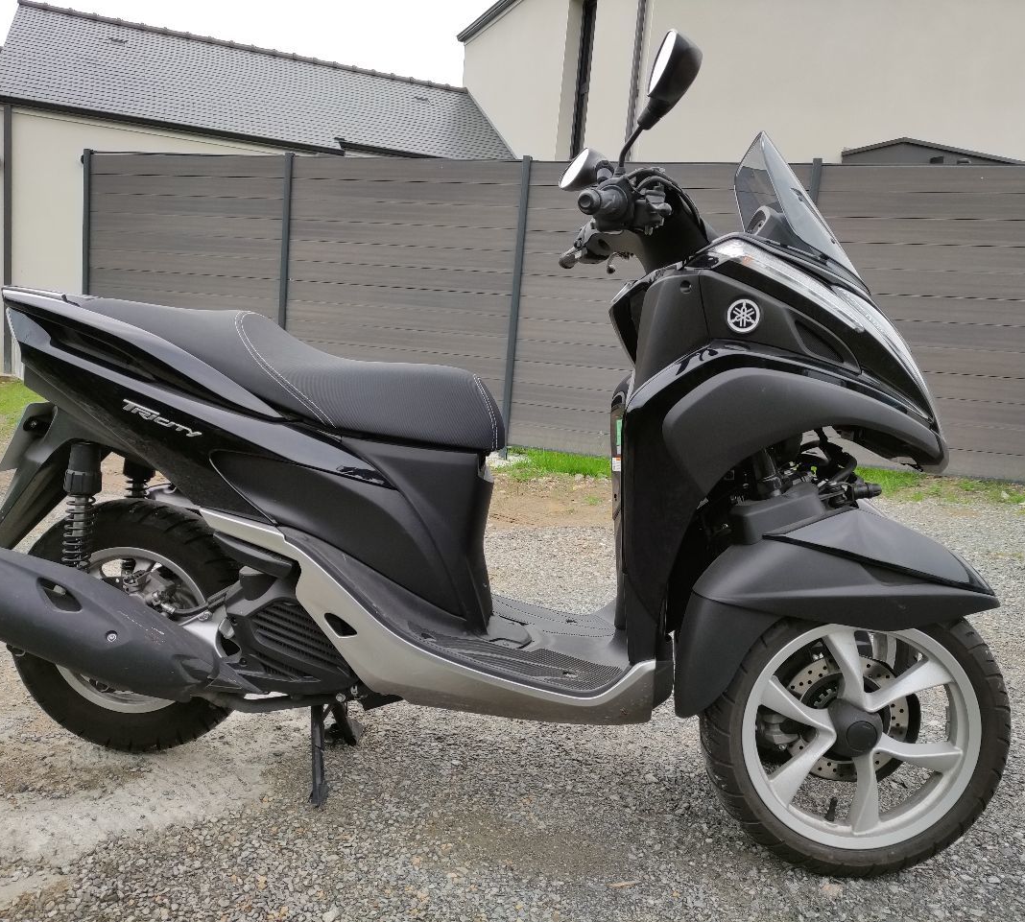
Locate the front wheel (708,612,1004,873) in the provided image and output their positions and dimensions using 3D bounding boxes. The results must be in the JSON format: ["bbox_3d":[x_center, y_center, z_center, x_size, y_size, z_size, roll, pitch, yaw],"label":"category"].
[{"bbox_3d":[0.566,0.439,1.462,0.500,0.500,0.100,4,5,1],"label":"front wheel"}]

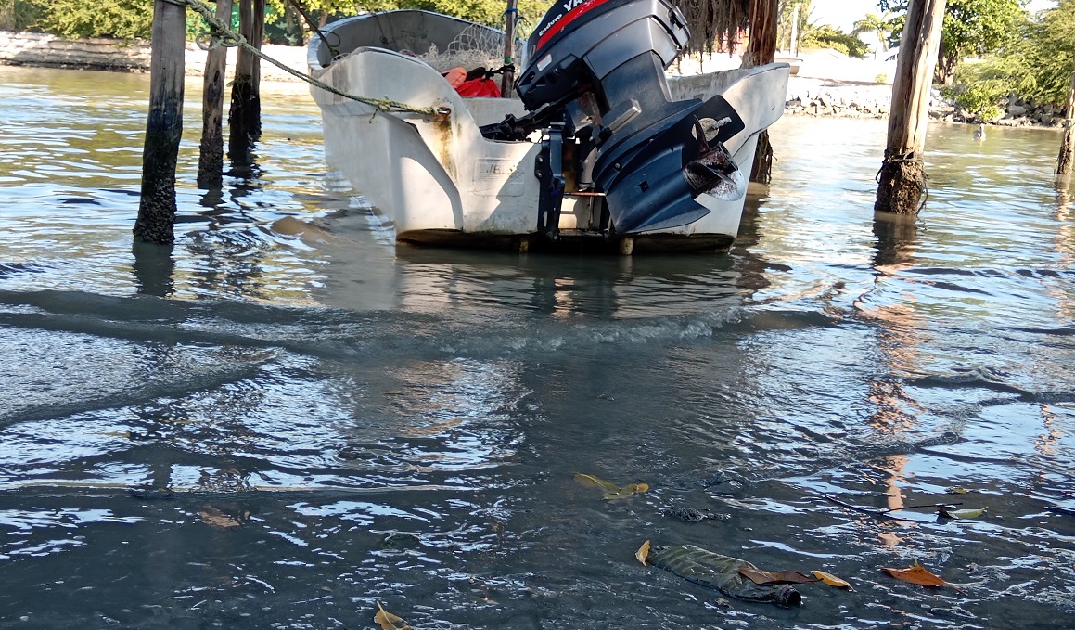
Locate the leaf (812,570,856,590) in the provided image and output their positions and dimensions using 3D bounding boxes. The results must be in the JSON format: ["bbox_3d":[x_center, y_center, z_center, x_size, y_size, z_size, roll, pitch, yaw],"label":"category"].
[{"bbox_3d":[0.379,0.341,1.910,0.022,0.014,0.071,-5,12,-39],"label":"leaf"}]

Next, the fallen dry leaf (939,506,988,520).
[{"bbox_3d":[0.654,0.304,2.288,0.079,0.017,0.026,1,10,-12],"label":"fallen dry leaf"}]

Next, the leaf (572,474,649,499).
[{"bbox_3d":[0.115,0.266,2.340,0.126,0.016,0.062,7,10,23],"label":"leaf"}]

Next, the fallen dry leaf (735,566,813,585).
[{"bbox_3d":[0.298,0.324,1.849,0.098,0.024,0.036,5,10,8],"label":"fallen dry leaf"}]

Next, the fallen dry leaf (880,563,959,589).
[{"bbox_3d":[0.496,0.342,1.929,0.103,0.021,0.040,9,11,33],"label":"fallen dry leaf"}]

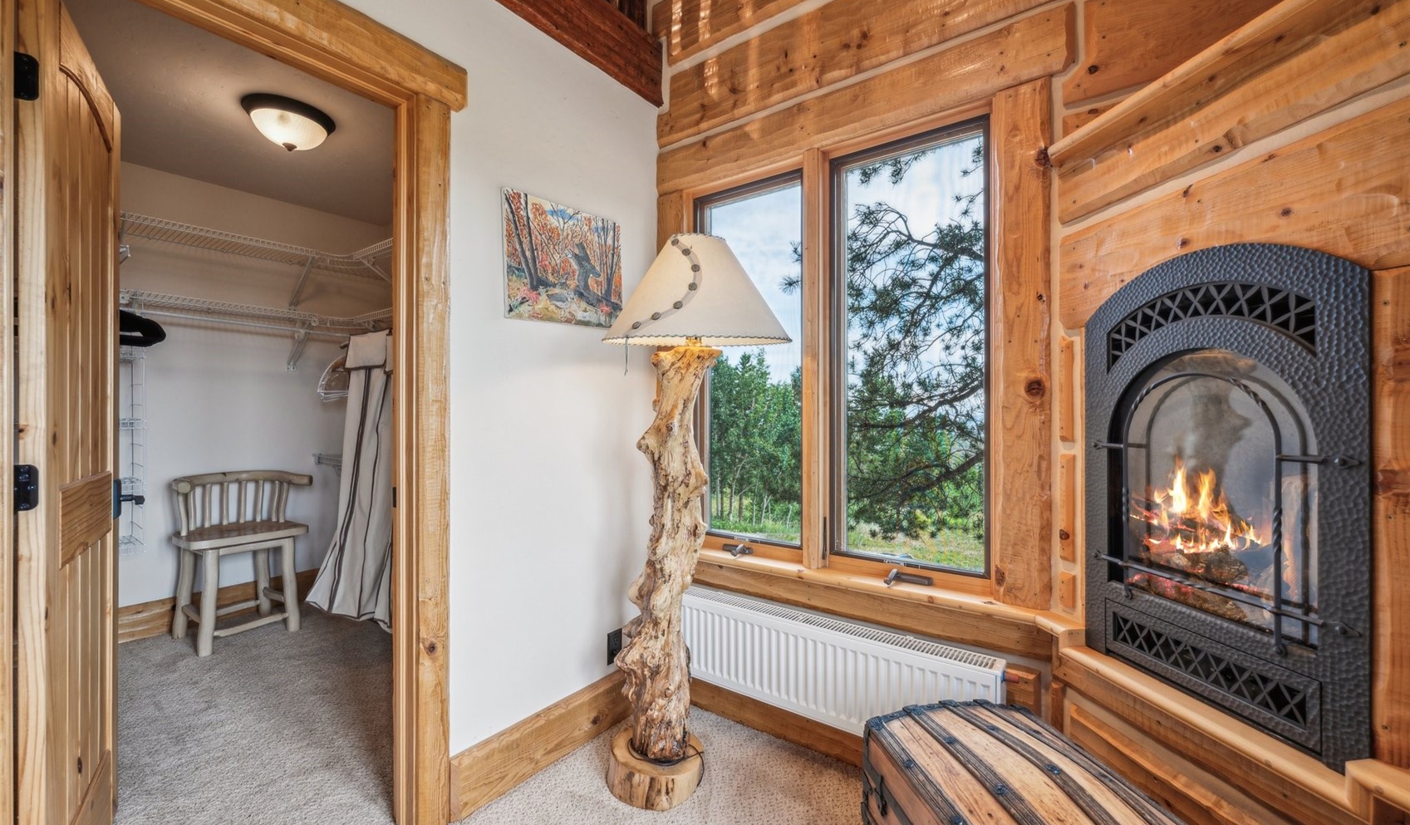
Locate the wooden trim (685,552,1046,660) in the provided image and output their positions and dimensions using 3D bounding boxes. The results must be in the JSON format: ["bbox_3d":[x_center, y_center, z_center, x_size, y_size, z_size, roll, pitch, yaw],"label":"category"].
[{"bbox_3d":[0.379,0.609,1.897,1.370,0.130,0.090,0,0,36],"label":"wooden trim"}]

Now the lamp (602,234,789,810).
[{"bbox_3d":[-0.024,0.312,1.745,0.595,1.730,0.595,0,0,0],"label":"lamp"}]

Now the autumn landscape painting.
[{"bbox_3d":[-0.476,-0.503,1.903,0.025,0.410,0.495,0,2,38],"label":"autumn landscape painting"}]

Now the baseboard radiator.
[{"bbox_3d":[0.320,0.839,1.834,1.200,0.306,0.100,0,0,36],"label":"baseboard radiator"}]

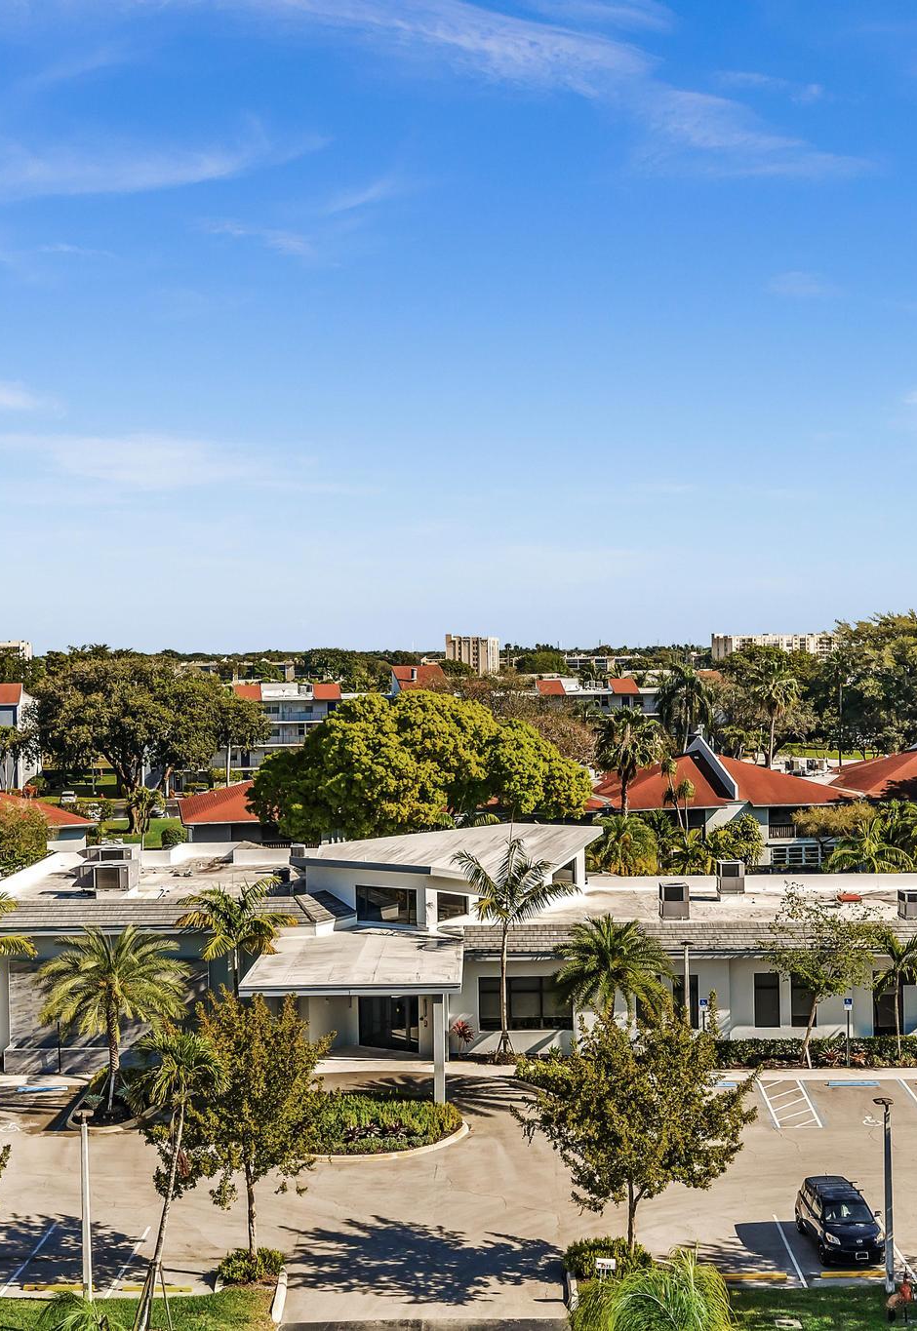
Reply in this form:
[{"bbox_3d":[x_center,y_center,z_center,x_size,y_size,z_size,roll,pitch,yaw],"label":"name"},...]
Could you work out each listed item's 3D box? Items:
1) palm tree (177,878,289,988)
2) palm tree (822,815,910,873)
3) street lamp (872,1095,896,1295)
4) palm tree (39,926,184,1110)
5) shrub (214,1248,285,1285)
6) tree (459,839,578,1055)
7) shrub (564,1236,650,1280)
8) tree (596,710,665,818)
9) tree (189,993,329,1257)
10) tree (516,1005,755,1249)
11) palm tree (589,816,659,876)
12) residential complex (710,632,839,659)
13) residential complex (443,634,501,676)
[{"bbox_3d":[-8.883,12.127,61.200,4.400,7.300,4.300,-1,1,0],"label":"palm tree"},{"bbox_3d":[23.379,11.878,89.000,5.000,6.400,5.000,-1,1,-3],"label":"palm tree"},{"bbox_3d":[10.770,13.367,39.300,0.500,4.850,0.650,-1,1,0],"label":"street lamp"},{"bbox_3d":[-12.504,12.726,55.868,5.223,6.685,5.223,-1,1,2],"label":"palm tree"},{"bbox_3d":[-5.465,15.622,40.600,1.800,0.750,1.550,-1,1,0],"label":"shrub"},{"bbox_3d":[2.367,11.116,61.200,4.600,8.700,4.400,-1,1,-3],"label":"tree"},{"bbox_3d":[3.874,15.232,40.600,2.200,0.850,1.800,-1,1,-3],"label":"shrub"},{"bbox_3d":[10.663,9.029,96.500,4.400,12.200,4.400,-1,1,-3],"label":"tree"},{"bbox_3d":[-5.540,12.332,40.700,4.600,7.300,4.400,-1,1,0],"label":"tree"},{"bbox_3d":[4.695,12.319,41.000,6.200,6.750,6.000,-1,1,-3],"label":"tree"},{"bbox_3d":[9.477,12.017,89.000,4.100,6.400,4.100,-1,1,-3],"label":"palm tree"},{"bbox_3d":[193.489,-8.040,944.261,85.000,21.000,18.500,-1,1,-30],"label":"residential complex"},{"bbox_3d":[7.396,-2.873,775.000,23.000,22.500,18.000,0,1,17],"label":"residential complex"}]

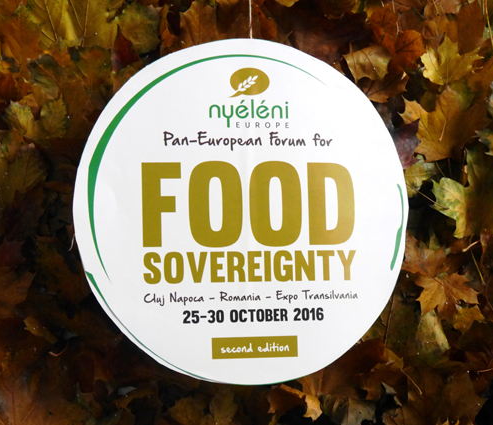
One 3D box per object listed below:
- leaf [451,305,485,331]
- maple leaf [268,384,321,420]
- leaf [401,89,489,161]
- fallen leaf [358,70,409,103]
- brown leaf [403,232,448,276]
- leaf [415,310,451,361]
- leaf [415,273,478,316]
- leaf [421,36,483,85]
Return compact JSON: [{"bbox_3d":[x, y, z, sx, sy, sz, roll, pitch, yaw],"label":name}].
[{"bbox_3d":[0.283,0.137,1.945,0.050,0.020,0.052,17,61,9],"label":"leaf"},{"bbox_3d":[0.061,0.240,1.904,0.071,0.035,0.057,0,60,0],"label":"maple leaf"},{"bbox_3d":[0.271,-0.120,2.048,0.120,0.030,0.111,-2,60,-1],"label":"leaf"},{"bbox_3d":[0.183,-0.173,2.069,0.084,0.025,0.062,-19,62,-11],"label":"fallen leaf"},{"bbox_3d":[0.234,0.059,1.976,0.074,0.025,0.076,-9,60,-5],"label":"brown leaf"},{"bbox_3d":[0.236,0.159,1.936,0.057,0.025,0.078,0,60,0],"label":"leaf"},{"bbox_3d":[0.260,0.105,1.958,0.078,0.025,0.061,-4,60,-2],"label":"leaf"},{"bbox_3d":[0.283,-0.209,2.083,0.083,0.025,0.077,4,60,2],"label":"leaf"}]

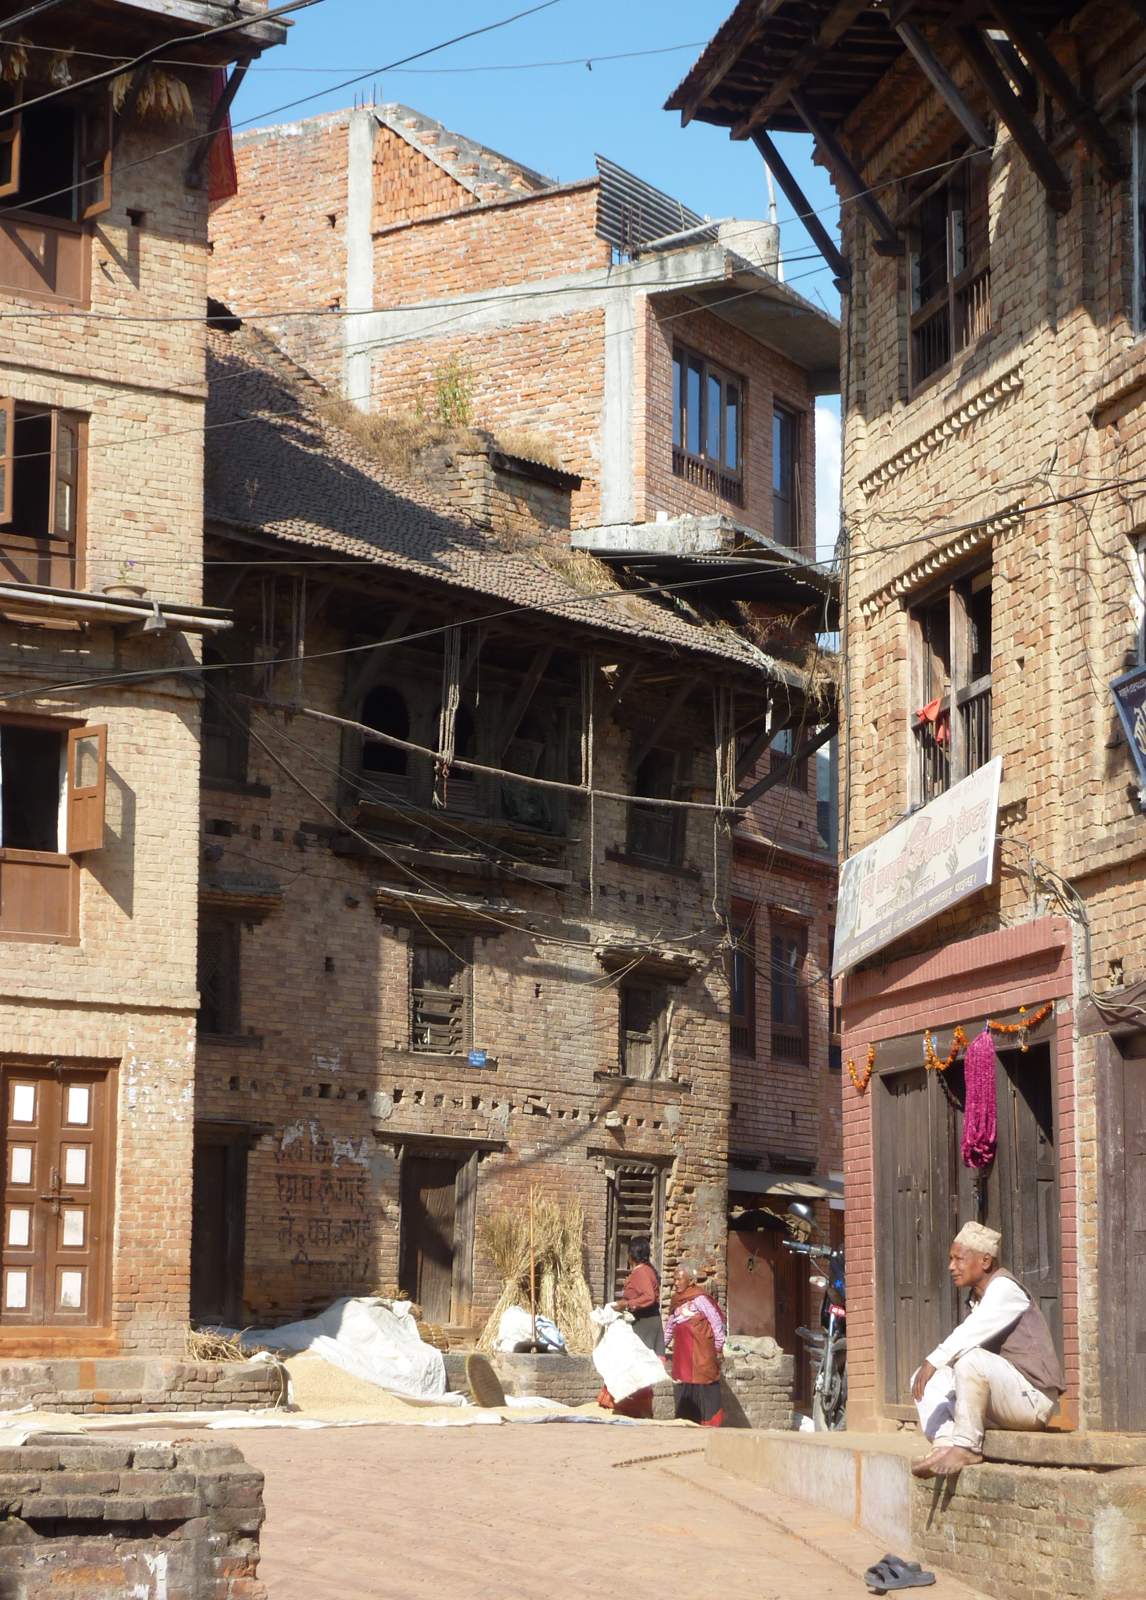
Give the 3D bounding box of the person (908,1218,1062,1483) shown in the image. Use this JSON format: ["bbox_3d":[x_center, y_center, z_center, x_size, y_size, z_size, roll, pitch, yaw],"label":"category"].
[{"bbox_3d":[1.641,2.174,14.237,0.620,1.010,0.460,3,-9,-20],"label":"person"}]

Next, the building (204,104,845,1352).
[{"bbox_3d":[-2.323,-1.084,32.986,7.200,12.650,10.000,-5,-10,35],"label":"building"}]

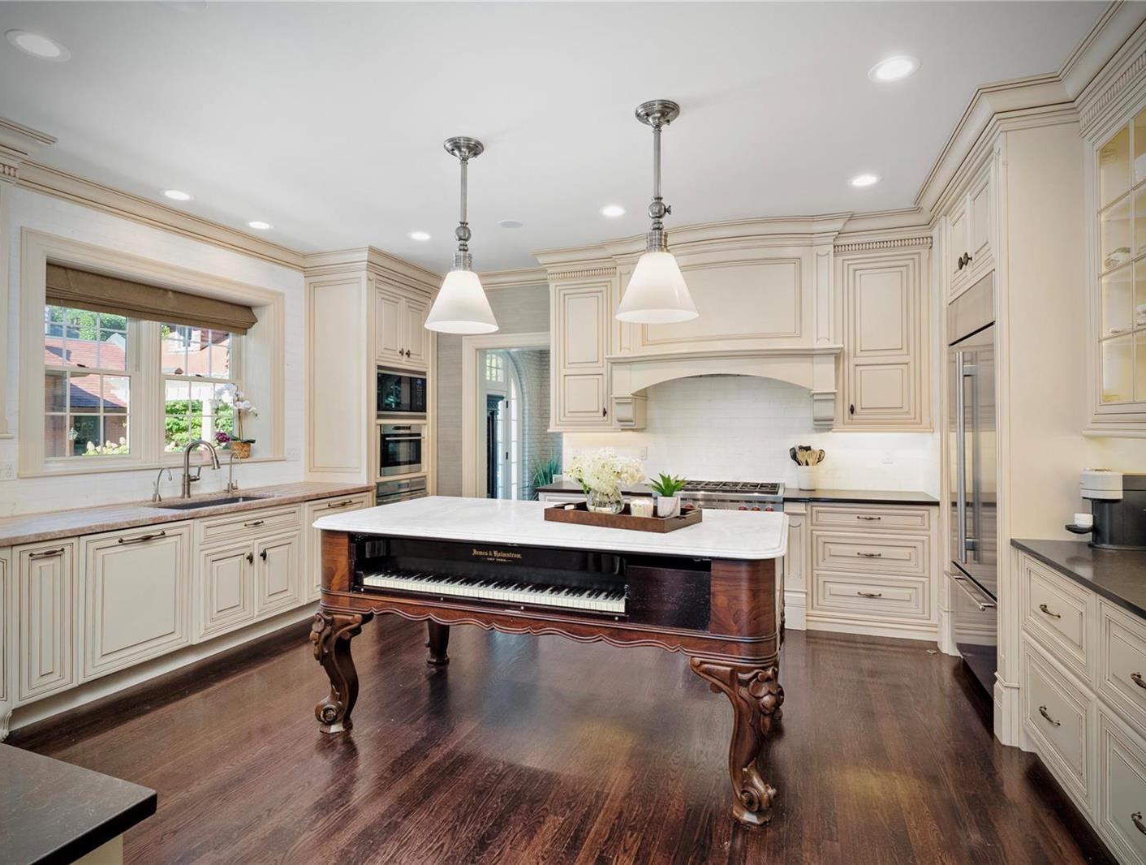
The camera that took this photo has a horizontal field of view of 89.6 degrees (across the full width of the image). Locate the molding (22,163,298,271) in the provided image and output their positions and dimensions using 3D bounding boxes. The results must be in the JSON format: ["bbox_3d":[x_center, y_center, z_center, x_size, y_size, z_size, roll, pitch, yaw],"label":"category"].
[{"bbox_3d":[-2.757,-1.459,4.120,0.115,0.132,2.080,0,0,21],"label":"molding"}]

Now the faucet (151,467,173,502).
[{"bbox_3d":[-2.720,0.352,3.829,0.160,0.226,0.060,0,0,21],"label":"faucet"}]

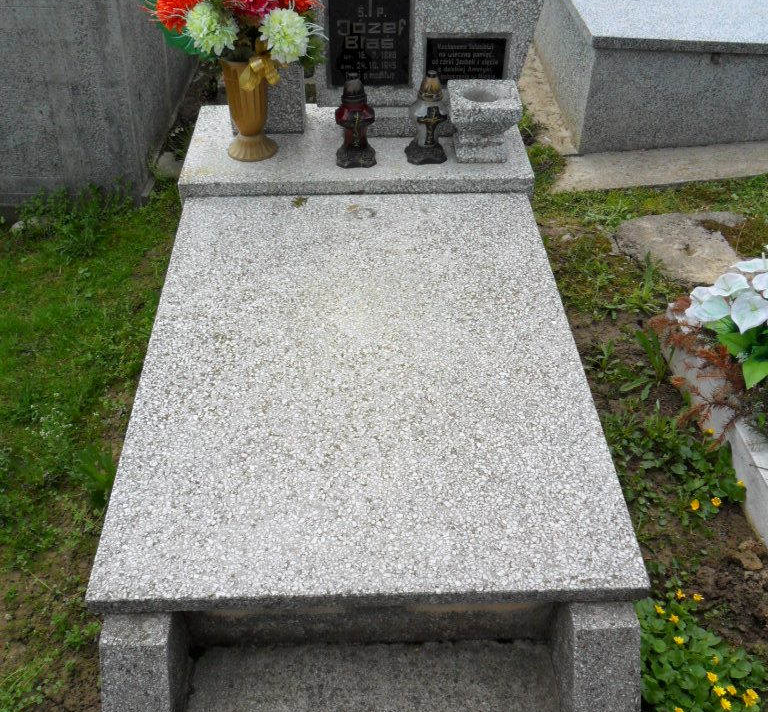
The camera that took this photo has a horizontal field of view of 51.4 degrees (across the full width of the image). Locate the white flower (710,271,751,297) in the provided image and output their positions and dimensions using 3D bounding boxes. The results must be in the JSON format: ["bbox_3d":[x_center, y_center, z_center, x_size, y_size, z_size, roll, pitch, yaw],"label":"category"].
[{"bbox_3d":[0.859,-0.175,1.980,0.100,0.070,0.060,-1,14,-2],"label":"white flower"}]

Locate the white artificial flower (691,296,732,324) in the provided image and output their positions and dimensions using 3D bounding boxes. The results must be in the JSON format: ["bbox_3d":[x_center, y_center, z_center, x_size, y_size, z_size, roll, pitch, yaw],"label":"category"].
[{"bbox_3d":[0.765,-0.109,1.877,0.095,0.060,0.085,0,43,0],"label":"white artificial flower"}]

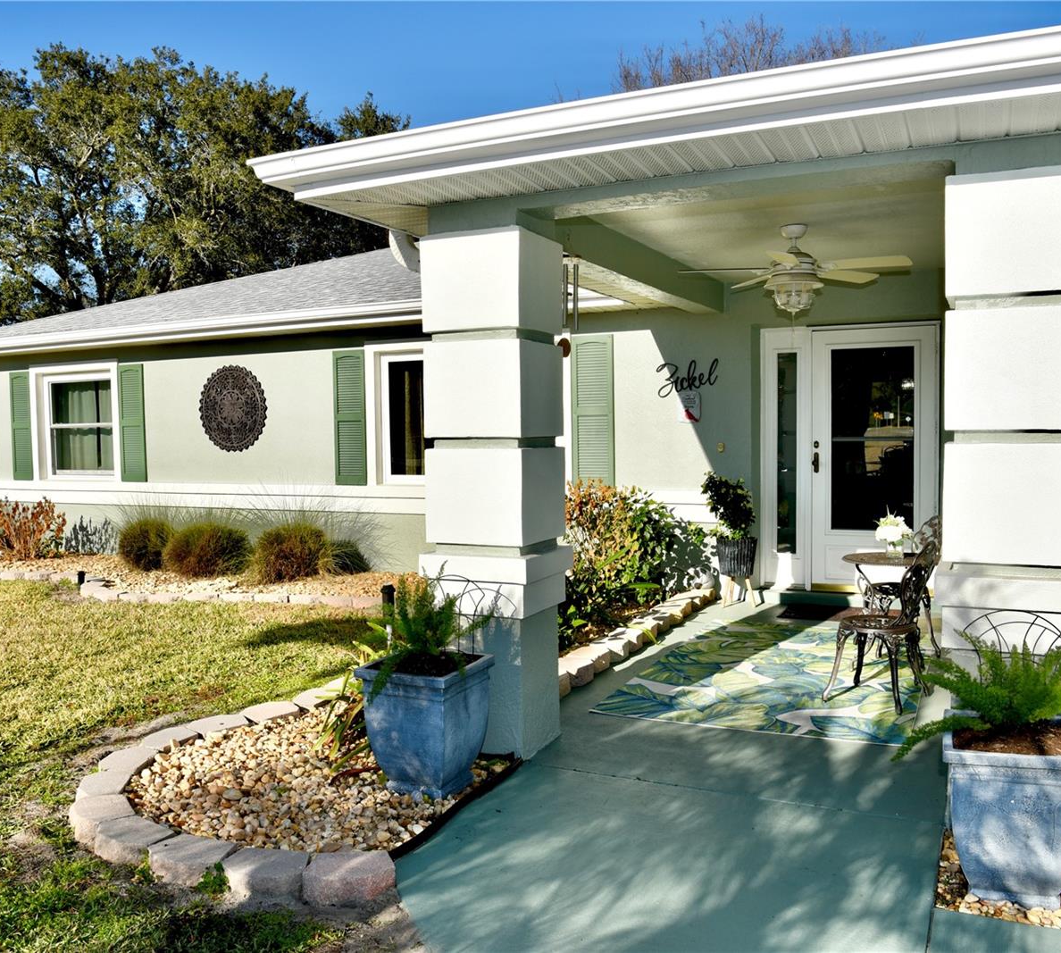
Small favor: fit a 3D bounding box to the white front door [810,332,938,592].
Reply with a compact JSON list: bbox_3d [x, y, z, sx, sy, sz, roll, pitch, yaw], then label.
[{"bbox_3d":[2.684,-0.140,7.447,0.954,2.067,0.060,1,3,25],"label":"white front door"}]

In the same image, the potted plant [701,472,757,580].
[{"bbox_3d":[1.586,0.398,7.572,0.440,0.880,0.420,1,3,24],"label":"potted plant"}]

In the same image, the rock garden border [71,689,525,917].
[{"bbox_3d":[-0.862,1.217,3.946,1.766,0.140,2.001,1,3,25],"label":"rock garden border"}]

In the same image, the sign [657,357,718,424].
[{"bbox_3d":[1.298,-0.705,7.872,0.517,0.552,0.030,1,3,24],"label":"sign"}]

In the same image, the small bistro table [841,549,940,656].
[{"bbox_3d":[2.048,0.789,5.377,0.580,0.654,0.580,1,3,25],"label":"small bistro table"}]

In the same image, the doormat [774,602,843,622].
[{"bbox_3d":[2.288,1.028,6.984,0.856,0.020,0.545,1,3,25],"label":"doormat"}]

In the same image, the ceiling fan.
[{"bbox_3d":[1.490,-1.194,5.405,1.300,0.511,1.300,1,3,25],"label":"ceiling fan"}]

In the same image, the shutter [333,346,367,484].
[{"bbox_3d":[-1.725,-0.557,9.157,0.375,1.290,0.040,1,3,25],"label":"shutter"}]

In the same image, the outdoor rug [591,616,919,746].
[{"bbox_3d":[1.503,1.121,5.627,1.502,0.012,2.499,1,3,24],"label":"outdoor rug"}]

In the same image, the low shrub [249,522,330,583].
[{"bbox_3d":[-2.246,0.674,8.931,0.750,0.541,0.750,-1,3,0],"label":"low shrub"}]

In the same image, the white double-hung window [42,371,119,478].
[{"bbox_3d":[-5.336,-0.588,11.254,1.260,1.250,0.120,1,3,27],"label":"white double-hung window"}]

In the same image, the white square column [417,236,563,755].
[{"bbox_3d":[-0.170,0.075,4.201,0.513,2.236,0.511,1,3,25],"label":"white square column"}]

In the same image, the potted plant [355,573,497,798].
[{"bbox_3d":[-0.422,0.815,3.865,0.420,0.870,0.430,1,3,24],"label":"potted plant"}]

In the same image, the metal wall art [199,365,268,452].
[{"bbox_3d":[-3.115,-0.711,9.967,0.910,0.910,0.040,1,3,26],"label":"metal wall art"}]

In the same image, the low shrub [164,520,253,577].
[{"bbox_3d":[-3.201,0.723,9.420,0.820,0.550,0.780,1,3,24],"label":"low shrub"}]

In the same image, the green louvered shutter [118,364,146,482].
[{"bbox_3d":[-4.335,-0.574,10.418,0.375,1.282,0.040,1,3,25],"label":"green louvered shutter"}]

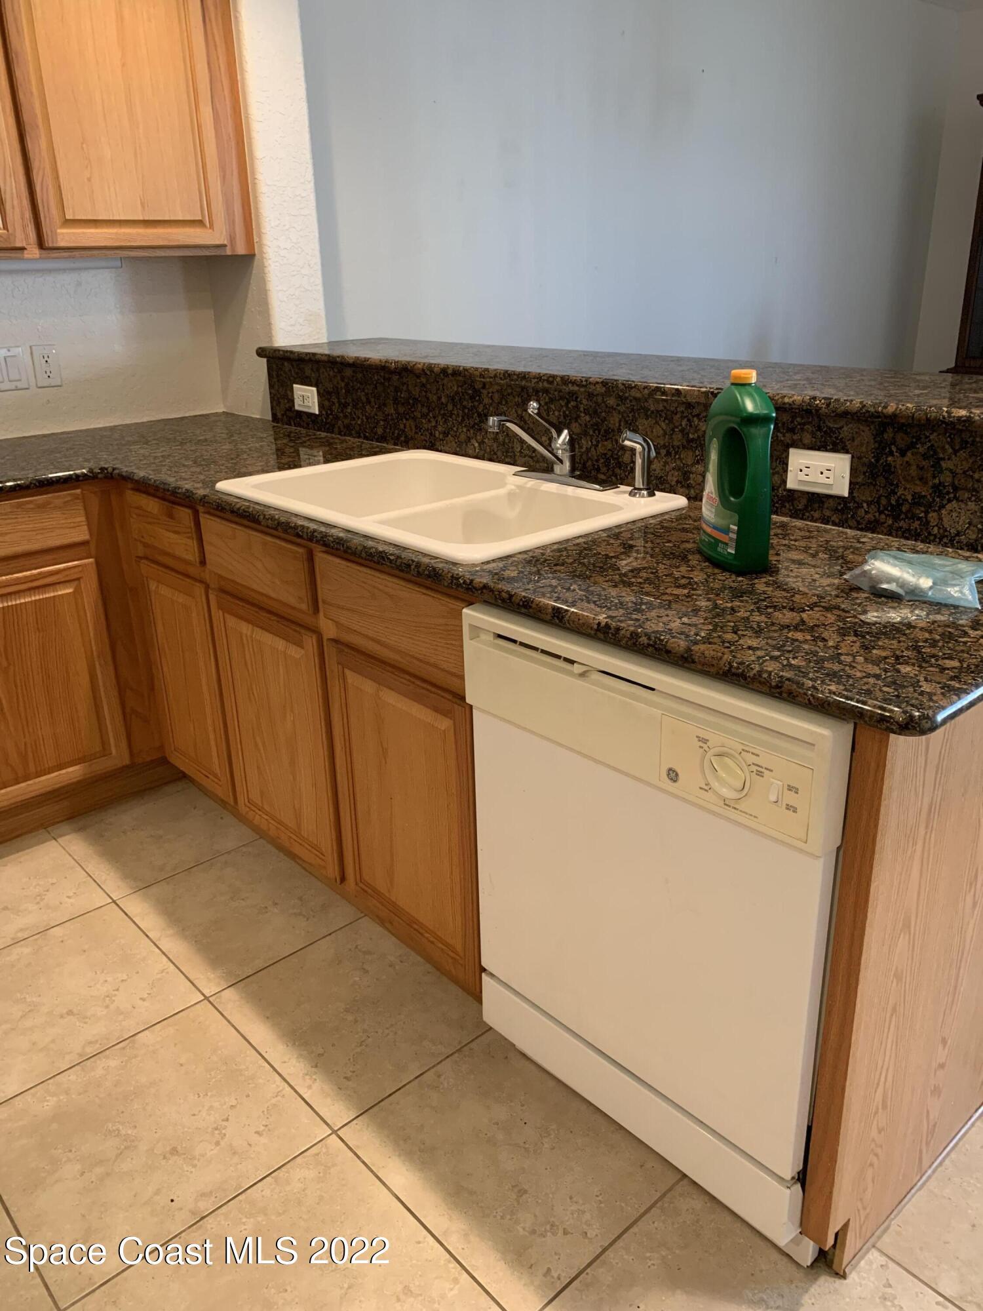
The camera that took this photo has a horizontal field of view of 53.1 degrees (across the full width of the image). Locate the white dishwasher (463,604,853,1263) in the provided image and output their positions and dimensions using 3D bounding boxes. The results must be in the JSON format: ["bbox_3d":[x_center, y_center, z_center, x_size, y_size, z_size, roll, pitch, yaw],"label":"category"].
[{"bbox_3d":[0.400,0.336,1.601,0.625,0.878,0.606,-19,27,-38],"label":"white dishwasher"}]

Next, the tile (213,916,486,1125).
[{"bbox_3d":[-0.258,0.689,1.941,0.423,0.010,0.448,-19,28,-38],"label":"tile"}]

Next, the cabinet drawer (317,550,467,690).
[{"bbox_3d":[-0.167,-0.078,1.697,0.020,0.129,0.435,-19,28,-38],"label":"cabinet drawer"}]

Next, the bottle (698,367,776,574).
[{"bbox_3d":[0.369,-0.275,1.467,0.088,0.283,0.132,-6,22,-11],"label":"bottle"}]

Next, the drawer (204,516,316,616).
[{"bbox_3d":[-0.472,-0.192,1.992,0.020,0.125,0.430,-19,27,-38],"label":"drawer"}]

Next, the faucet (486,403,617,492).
[{"bbox_3d":[0.089,-0.421,1.973,0.232,0.166,0.254,-19,28,-38],"label":"faucet"}]

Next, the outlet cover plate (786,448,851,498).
[{"bbox_3d":[0.560,-0.314,1.686,0.007,0.070,0.115,-19,28,-38],"label":"outlet cover plate"}]

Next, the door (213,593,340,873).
[{"bbox_3d":[-0.463,0.165,2.133,0.020,0.560,0.435,-19,27,-38],"label":"door"}]

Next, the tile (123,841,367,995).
[{"bbox_3d":[-0.561,0.578,2.278,0.435,0.010,0.455,-19,27,-38],"label":"tile"}]

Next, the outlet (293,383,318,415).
[{"bbox_3d":[-0.530,-0.732,2.815,0.008,0.072,0.118,-19,27,-38],"label":"outlet"}]

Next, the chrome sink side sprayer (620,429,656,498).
[{"bbox_3d":[0.273,-0.354,1.819,0.068,0.126,0.050,-6,22,-13],"label":"chrome sink side sprayer"}]

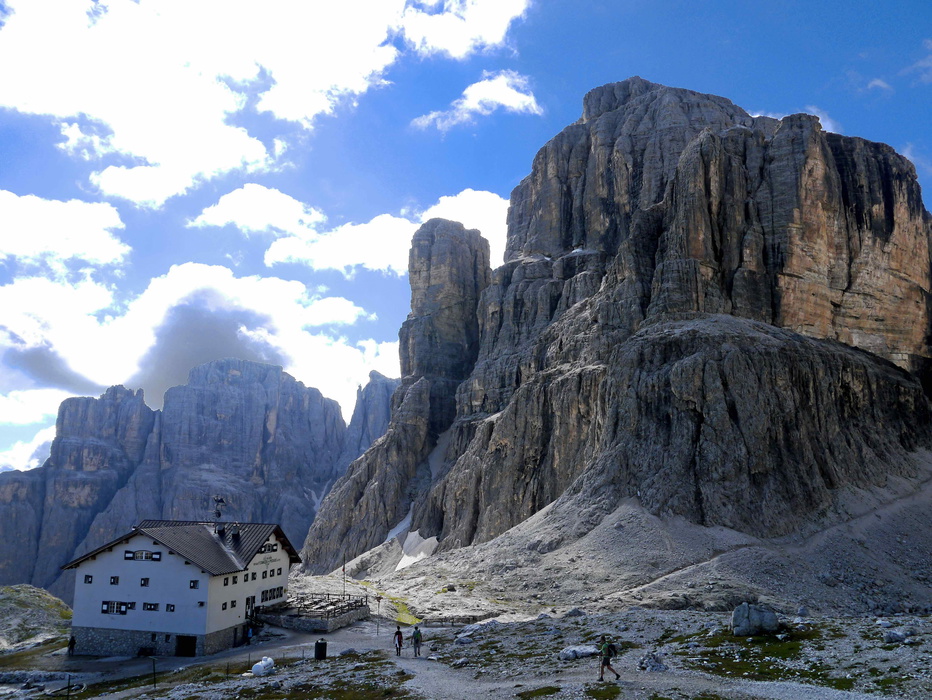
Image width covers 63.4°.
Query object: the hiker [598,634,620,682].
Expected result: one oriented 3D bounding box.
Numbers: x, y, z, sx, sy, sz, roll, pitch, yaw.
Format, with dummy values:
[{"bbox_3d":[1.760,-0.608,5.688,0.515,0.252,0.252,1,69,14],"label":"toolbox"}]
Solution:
[{"bbox_3d":[5.807,12.543,30.659,0.950,1.740,0.580,-1,-11,9],"label":"hiker"}]

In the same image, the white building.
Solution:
[{"bbox_3d":[-30.262,25.405,82.698,17.930,12.580,17.810,-3,-11,16],"label":"white building"}]

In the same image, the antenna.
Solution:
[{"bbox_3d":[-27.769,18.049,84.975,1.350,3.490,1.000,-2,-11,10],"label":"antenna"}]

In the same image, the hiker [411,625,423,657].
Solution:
[{"bbox_3d":[-3.020,17.801,45.984,0.620,1.740,0.550,3,-11,-12],"label":"hiker"}]

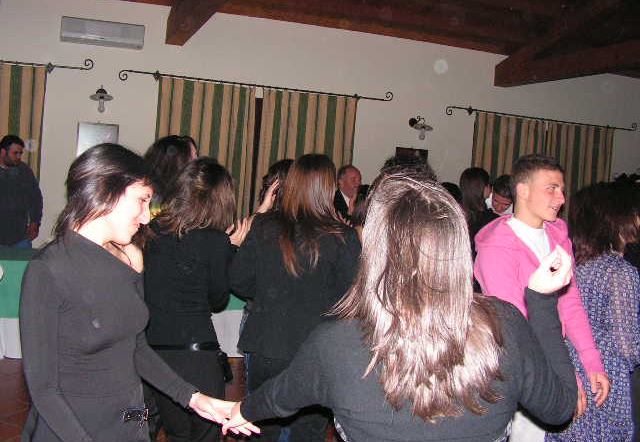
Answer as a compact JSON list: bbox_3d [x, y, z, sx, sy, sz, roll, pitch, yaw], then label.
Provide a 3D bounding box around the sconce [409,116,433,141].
[{"bbox_3d":[1.266,-1.171,8.452,0.240,0.307,0.350,2,4,-21],"label":"sconce"}]

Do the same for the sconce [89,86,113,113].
[{"bbox_3d":[-2.324,-1.292,7.077,0.240,0.293,0.350,2,4,-21],"label":"sconce"}]

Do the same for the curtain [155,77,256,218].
[{"bbox_3d":[-1.301,-0.680,7.608,1.134,1.735,0.130,2,4,-21],"label":"curtain"}]

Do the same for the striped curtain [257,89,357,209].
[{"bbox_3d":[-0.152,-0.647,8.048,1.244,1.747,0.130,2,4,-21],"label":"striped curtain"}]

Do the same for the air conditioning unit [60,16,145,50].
[{"bbox_3d":[-2.303,-1.982,7.101,0.825,0.240,0.200,2,4,-21],"label":"air conditioning unit"}]

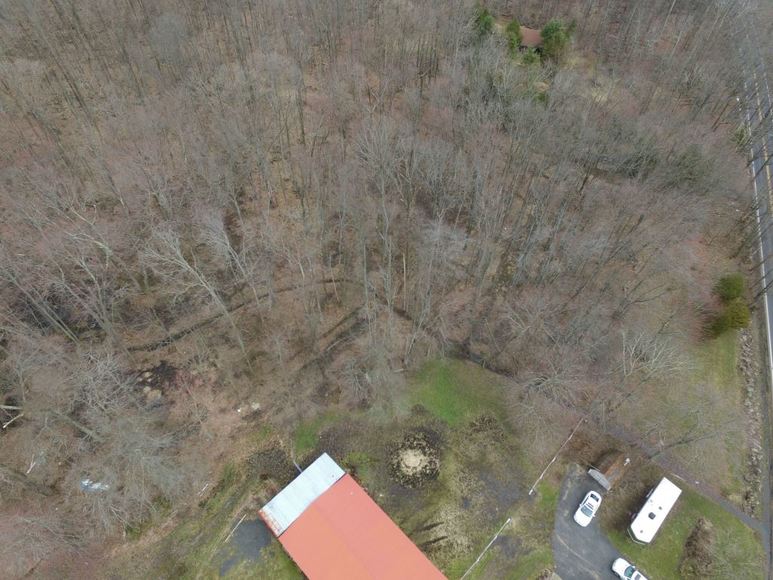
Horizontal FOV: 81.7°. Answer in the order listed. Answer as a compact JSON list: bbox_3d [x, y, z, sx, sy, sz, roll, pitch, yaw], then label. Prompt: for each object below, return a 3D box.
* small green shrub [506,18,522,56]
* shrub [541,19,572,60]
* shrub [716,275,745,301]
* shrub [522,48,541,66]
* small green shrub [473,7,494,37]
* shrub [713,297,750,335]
[{"bbox_3d":[41.100,-81.100,143.700,4.420,11.210,4.420,0,50,0],"label":"small green shrub"},{"bbox_3d":[53.900,-79.400,141.900,9.280,11.930,9.280,0,50,0],"label":"shrub"},{"bbox_3d":[60.400,-0.200,78.700,4.070,5.350,4.070,0,50,0],"label":"shrub"},{"bbox_3d":[45.800,-73.500,141.200,5.240,5.190,5.240,0,50,0],"label":"shrub"},{"bbox_3d":[33.500,-92.200,154.200,7.350,9.690,7.350,0,50,0],"label":"small green shrub"},{"bbox_3d":[57.000,4.400,73.900,4.890,6.470,4.890,0,50,0],"label":"shrub"}]

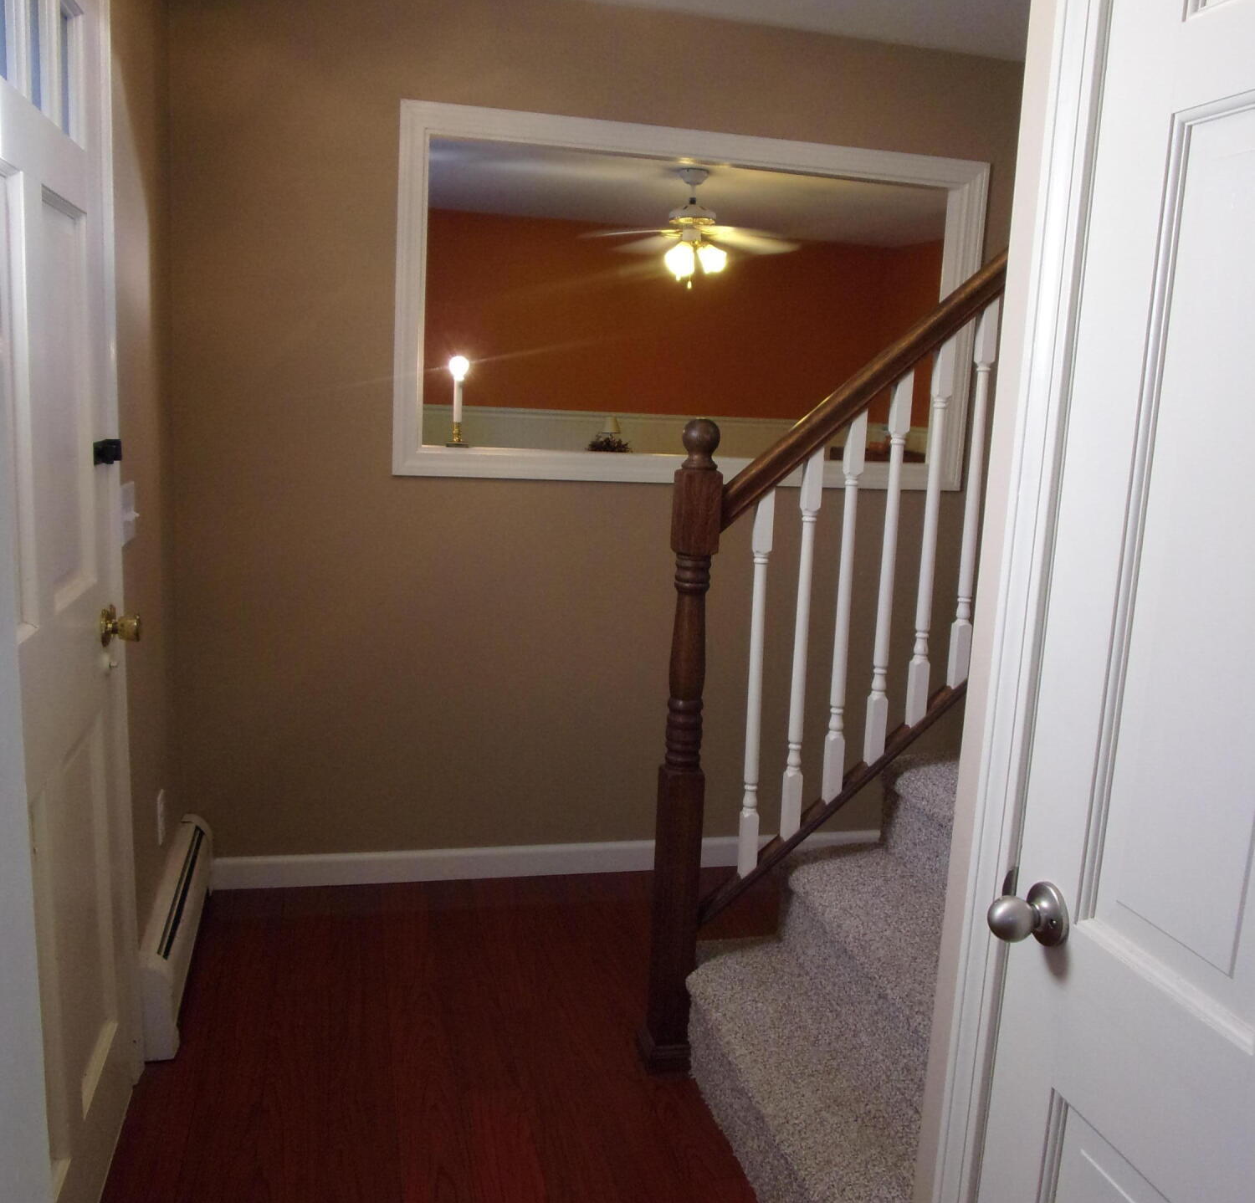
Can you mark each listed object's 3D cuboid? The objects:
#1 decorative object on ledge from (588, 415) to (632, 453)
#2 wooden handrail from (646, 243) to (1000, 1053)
[{"bbox_3d":[-0.048,-0.479,3.321,0.130,0.108,0.115,0,10,-14],"label":"decorative object on ledge"},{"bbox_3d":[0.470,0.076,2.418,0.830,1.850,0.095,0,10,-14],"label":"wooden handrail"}]

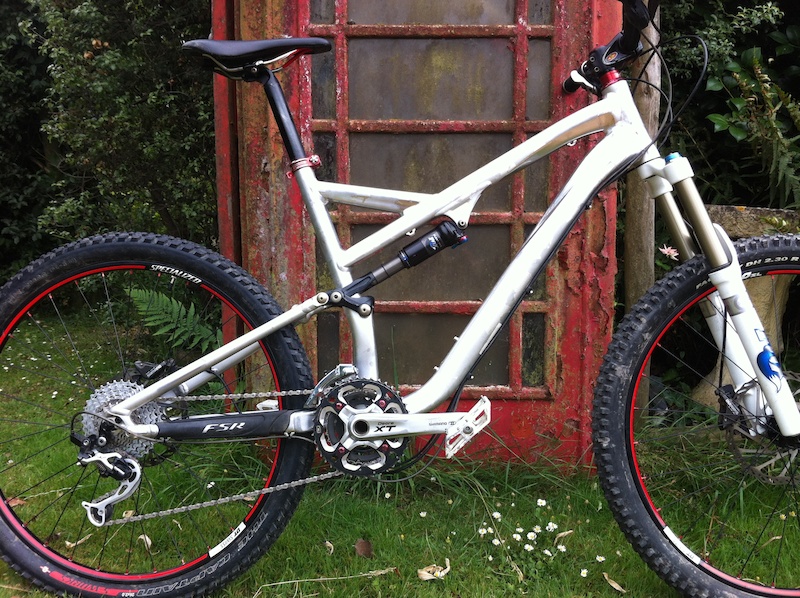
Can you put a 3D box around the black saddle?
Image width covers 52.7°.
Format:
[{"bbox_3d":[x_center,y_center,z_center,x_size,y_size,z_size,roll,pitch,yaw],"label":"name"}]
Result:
[{"bbox_3d":[-0.261,-0.443,1.477,0.268,0.066,0.140,-1,-2,3],"label":"black saddle"}]

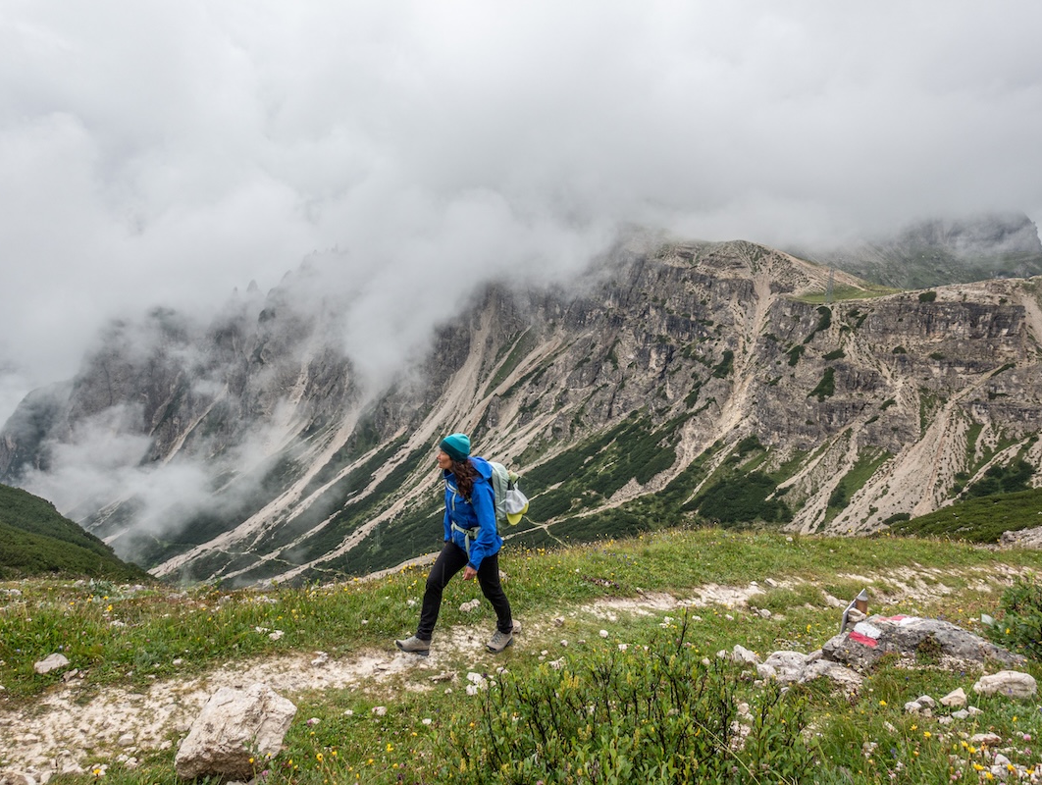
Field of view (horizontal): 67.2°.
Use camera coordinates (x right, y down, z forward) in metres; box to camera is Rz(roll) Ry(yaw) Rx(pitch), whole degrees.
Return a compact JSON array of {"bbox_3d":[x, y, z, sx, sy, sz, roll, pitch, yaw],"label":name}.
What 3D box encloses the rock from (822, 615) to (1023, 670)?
[{"bbox_3d":[2.693,1.713,5.300,1.200,0.280,0.520,1,6,3],"label":"rock"}]

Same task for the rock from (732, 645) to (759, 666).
[{"bbox_3d":[1.514,1.772,5.300,0.170,0.115,0.140,2,6,12],"label":"rock"}]

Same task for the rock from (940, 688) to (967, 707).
[{"bbox_3d":[2.423,1.705,4.400,0.145,0.090,0.110,3,7,18],"label":"rock"}]

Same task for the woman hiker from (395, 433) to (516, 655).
[{"bbox_3d":[-0.473,1.092,5.690,0.800,1.630,0.500,-2,7,-25],"label":"woman hiker"}]

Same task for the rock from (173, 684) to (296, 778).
[{"bbox_3d":[-1.392,1.645,3.820,0.480,0.350,0.410,3,7,18],"label":"rock"}]

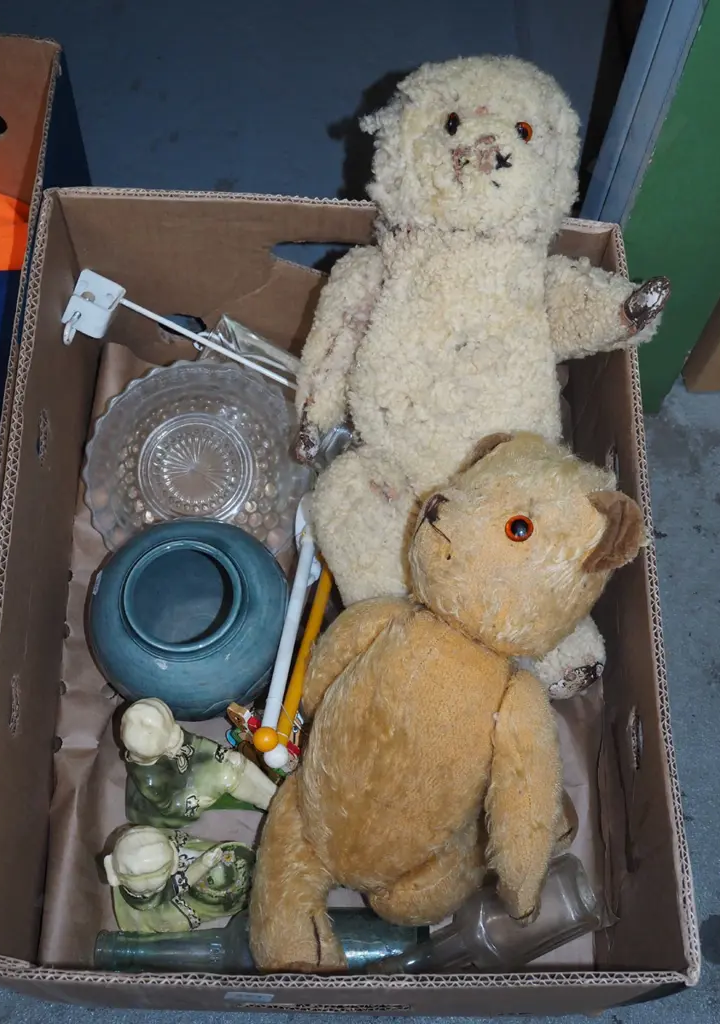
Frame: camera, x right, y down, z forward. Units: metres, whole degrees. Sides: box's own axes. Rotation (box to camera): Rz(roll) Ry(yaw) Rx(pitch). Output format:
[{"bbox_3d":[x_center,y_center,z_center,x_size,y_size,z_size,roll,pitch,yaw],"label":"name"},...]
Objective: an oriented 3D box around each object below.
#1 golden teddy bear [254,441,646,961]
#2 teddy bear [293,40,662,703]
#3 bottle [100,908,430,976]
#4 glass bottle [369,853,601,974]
[{"bbox_3d":[0.064,0.137,0.833,0.210,0.150,0.375,16,89,6],"label":"golden teddy bear"},{"bbox_3d":[0.086,-0.077,0.874,0.253,0.449,0.191,4,29,-4],"label":"teddy bear"},{"bbox_3d":[-0.067,0.300,0.854,0.230,0.058,0.058,1,67,-2],"label":"bottle"},{"bbox_3d":[0.083,0.286,0.853,0.165,0.054,0.056,-12,68,-18],"label":"glass bottle"}]

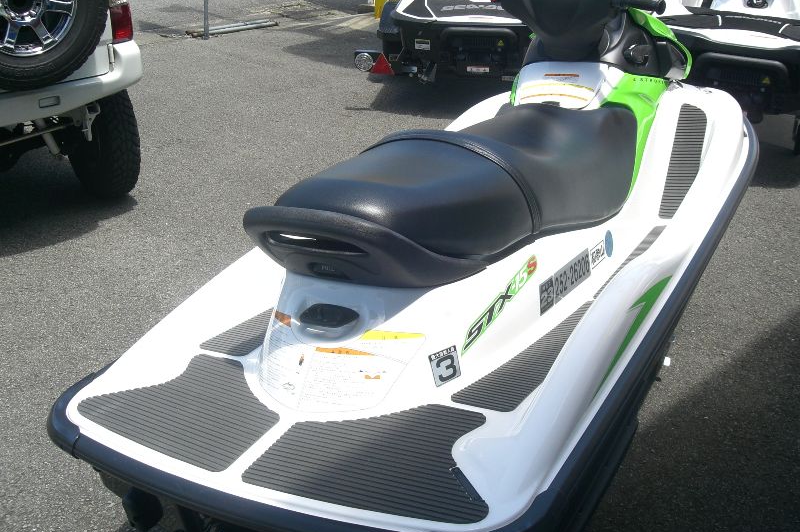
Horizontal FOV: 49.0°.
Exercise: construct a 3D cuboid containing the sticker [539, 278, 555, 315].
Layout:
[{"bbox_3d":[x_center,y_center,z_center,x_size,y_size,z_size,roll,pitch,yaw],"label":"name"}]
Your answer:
[{"bbox_3d":[0.345,0.071,2.061,0.003,0.076,0.071,7,23,36],"label":"sticker"}]

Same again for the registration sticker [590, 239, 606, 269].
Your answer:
[{"bbox_3d":[0.526,-0.030,2.329,0.003,0.050,0.097,0,18,34],"label":"registration sticker"}]

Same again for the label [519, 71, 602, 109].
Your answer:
[{"bbox_3d":[0.500,-0.558,2.766,0.255,0.145,0.035,8,-19,27],"label":"label"}]

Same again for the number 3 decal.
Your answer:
[{"bbox_3d":[0.093,0.201,1.759,0.068,0.065,0.003,-19,9,-34],"label":"number 3 decal"}]

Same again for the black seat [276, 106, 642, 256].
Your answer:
[{"bbox_3d":[0.216,-0.245,2.384,0.533,0.340,1.442,8,22,28],"label":"black seat"}]

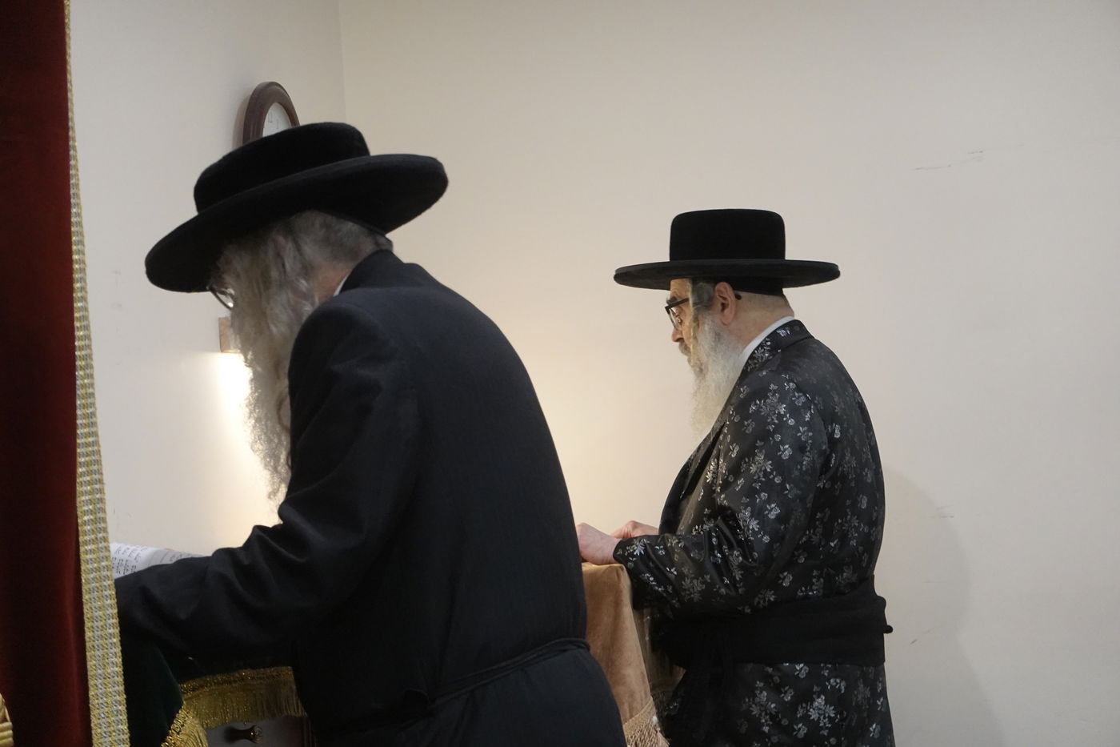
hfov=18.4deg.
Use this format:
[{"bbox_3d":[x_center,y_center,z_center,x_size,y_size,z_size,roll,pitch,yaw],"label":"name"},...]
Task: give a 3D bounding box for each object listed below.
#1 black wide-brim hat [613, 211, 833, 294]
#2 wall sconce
[{"bbox_3d":[0.299,-0.229,6.200,0.410,0.120,0.395,-1,-4,0],"label":"black wide-brim hat"},{"bbox_3d":[-0.595,-0.072,6.553,0.070,0.070,0.090,-4,-3,17],"label":"wall sconce"}]

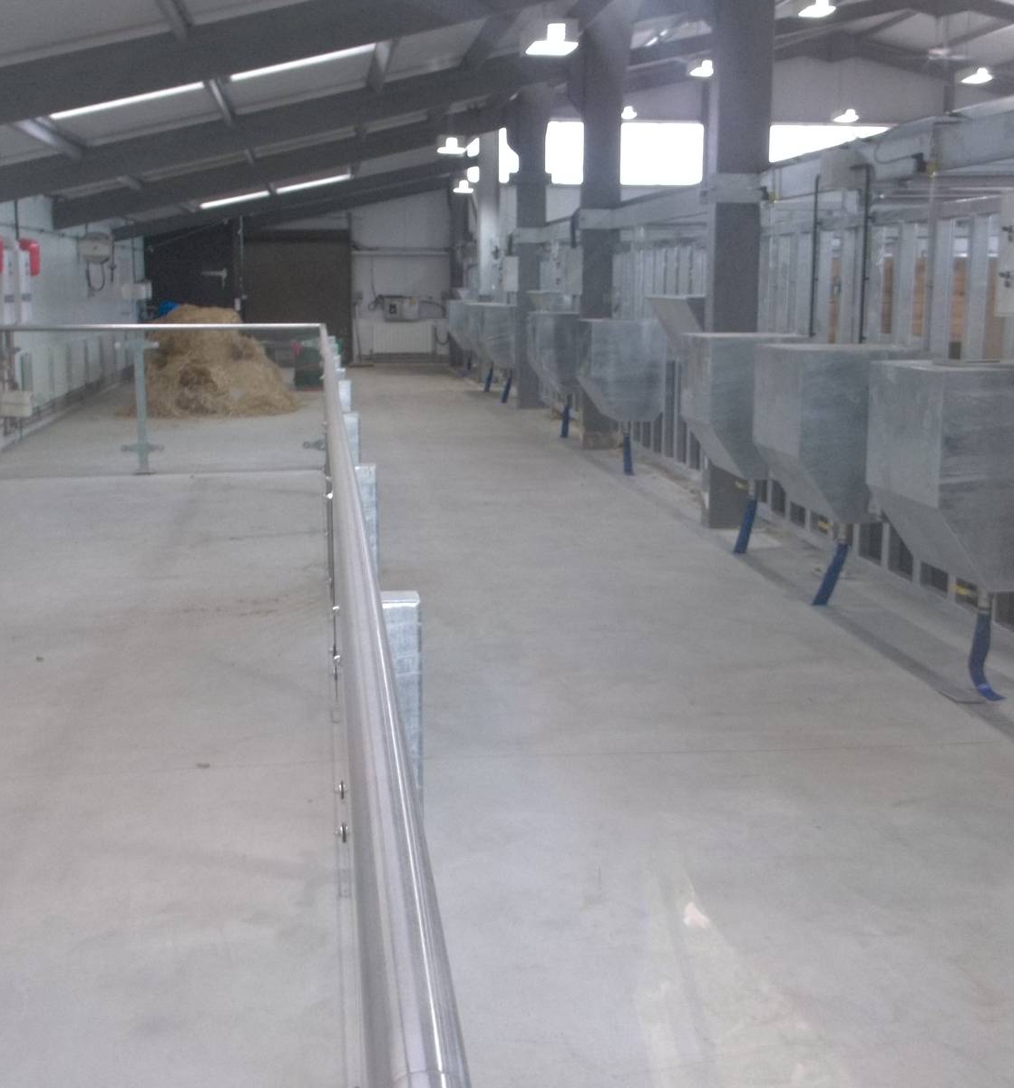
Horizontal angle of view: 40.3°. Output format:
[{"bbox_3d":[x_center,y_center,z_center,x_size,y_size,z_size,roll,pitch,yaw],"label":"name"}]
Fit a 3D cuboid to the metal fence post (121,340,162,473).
[{"bbox_3d":[-2.968,-1.112,11.225,0.308,1.078,0.077,-2,11,-7],"label":"metal fence post"}]

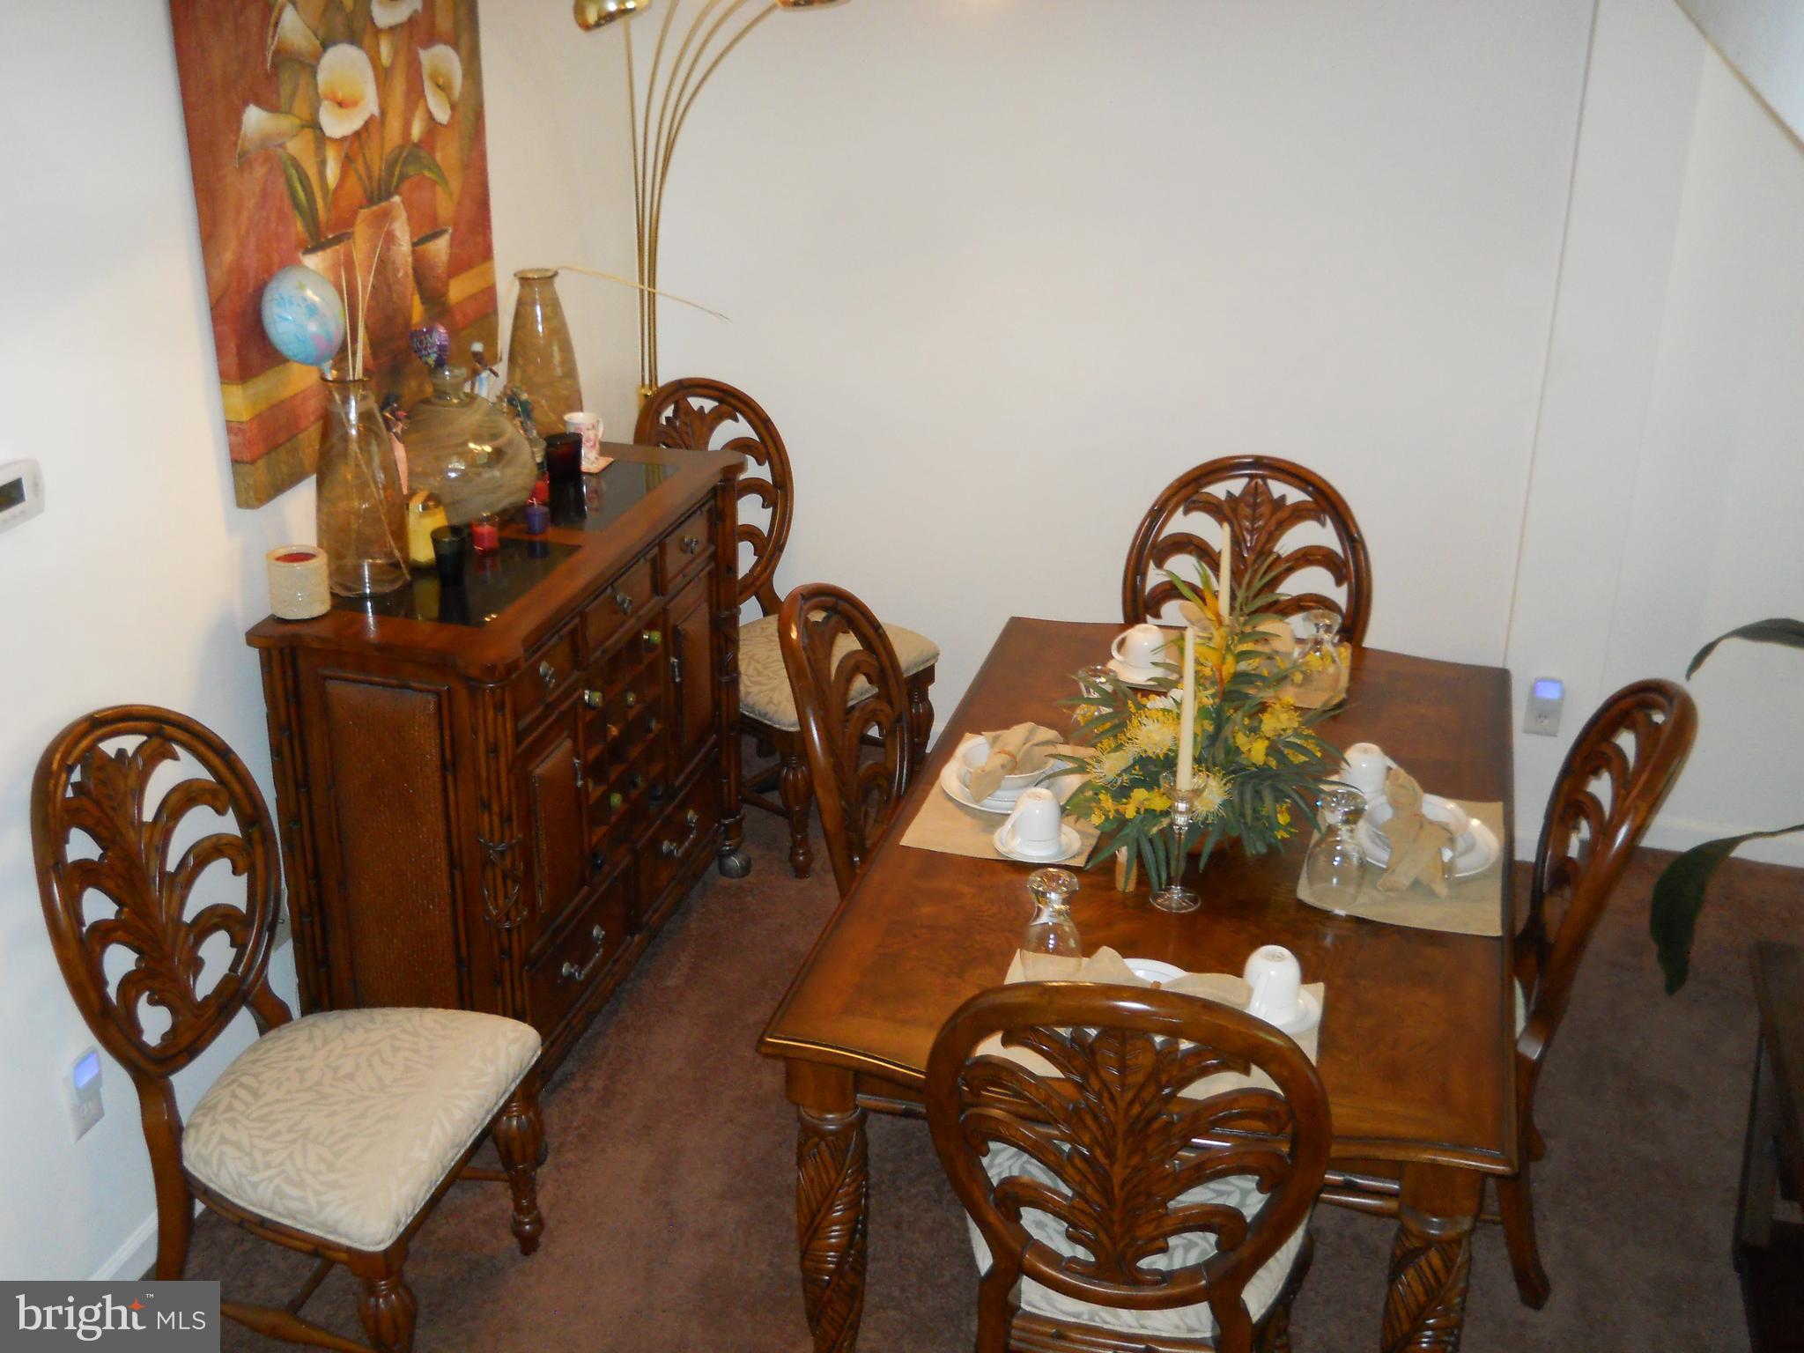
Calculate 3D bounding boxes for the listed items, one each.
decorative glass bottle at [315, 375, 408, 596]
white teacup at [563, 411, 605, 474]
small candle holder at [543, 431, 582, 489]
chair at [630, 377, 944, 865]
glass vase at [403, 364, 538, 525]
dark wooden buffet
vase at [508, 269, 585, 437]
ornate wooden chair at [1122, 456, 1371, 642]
[{"bbox_3d":[-1.000,-0.351,3.535,0.159,0.387,0.159,6,24,14],"label":"decorative glass bottle"},{"bbox_3d":[-0.704,-0.516,4.264,0.093,0.105,0.078,6,24,14],"label":"white teacup"},{"bbox_3d":[-0.730,-0.469,4.170,0.084,0.095,0.084,6,24,14],"label":"small candle holder"},{"bbox_3d":[-0.303,-0.153,4.771,0.609,1.082,0.536,18,29,35],"label":"chair"},{"bbox_3d":[-0.877,-0.472,3.913,0.265,0.305,0.265,0,24,0],"label":"glass vase"},{"bbox_3d":[-0.741,0.194,4.048,0.528,1.024,1.287,6,24,14],"label":"dark wooden buffet"},{"bbox_3d":[-0.799,-0.689,4.277,0.166,0.412,0.166,6,24,14],"label":"vase"},{"bbox_3d":[0.695,0.132,4.117,0.536,1.082,0.609,6,24,14],"label":"ornate wooden chair"}]

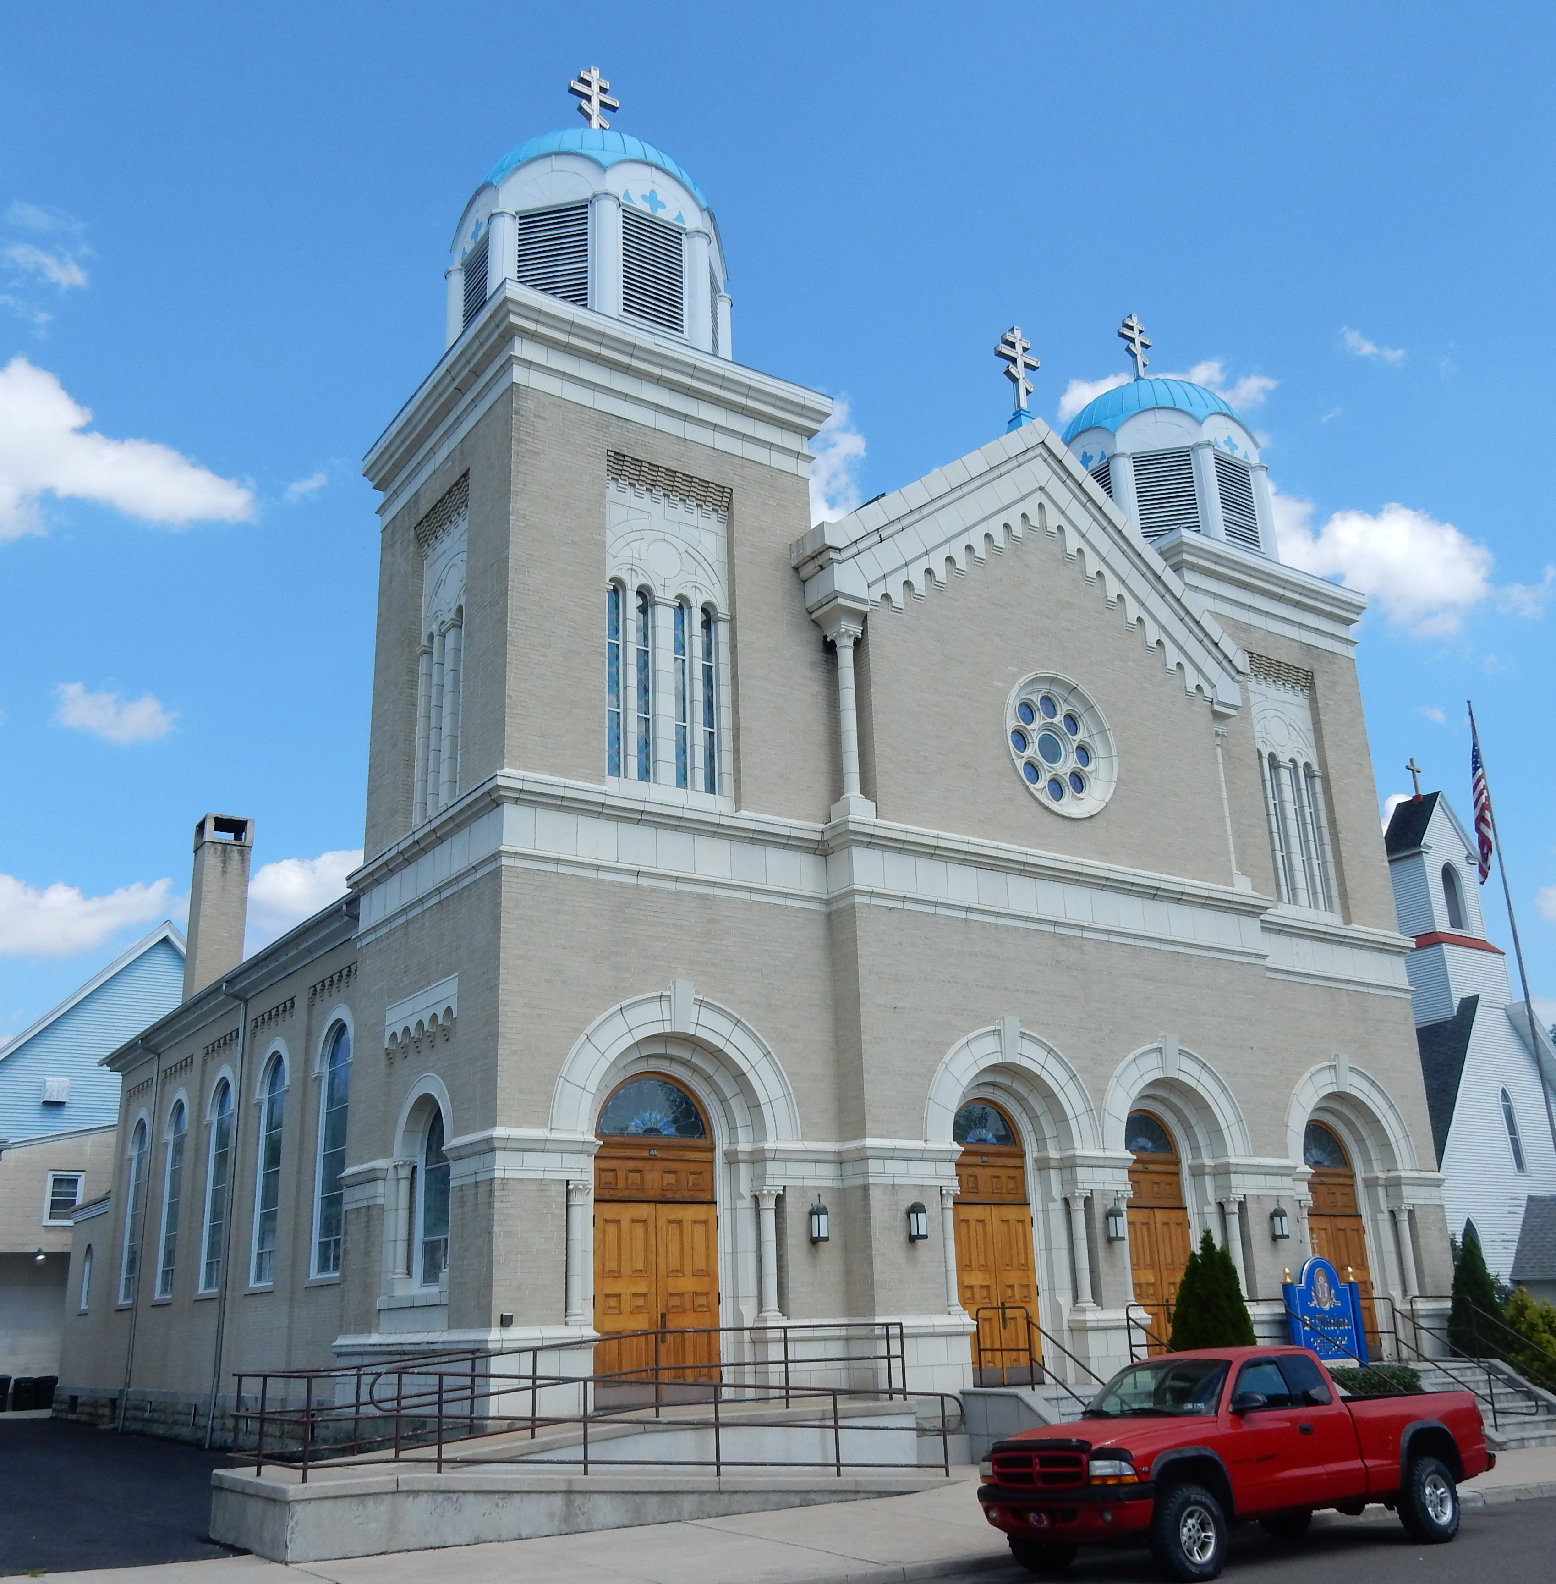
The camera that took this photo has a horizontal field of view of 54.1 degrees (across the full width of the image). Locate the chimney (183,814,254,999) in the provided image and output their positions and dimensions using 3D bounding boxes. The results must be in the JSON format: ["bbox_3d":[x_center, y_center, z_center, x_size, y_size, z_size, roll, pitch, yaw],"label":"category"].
[{"bbox_3d":[-13.866,3.022,37.685,1.100,4.611,1.050,11,-23,-33],"label":"chimney"}]

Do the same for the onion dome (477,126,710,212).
[{"bbox_3d":[-3.356,-10.511,27.698,4.628,2.314,4.628,11,-22,-33],"label":"onion dome"}]

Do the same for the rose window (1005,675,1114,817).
[{"bbox_3d":[4.792,-0.766,25.991,2.617,2.617,0.270,11,-22,-33],"label":"rose window"}]

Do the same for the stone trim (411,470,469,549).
[{"bbox_3d":[-5.235,-4.400,24.107,0.200,0.507,2.243,11,-22,-33],"label":"stone trim"}]

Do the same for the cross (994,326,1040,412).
[{"bbox_3d":[4.505,-7.867,28.528,1.009,1.825,0.170,11,-22,-33],"label":"cross"}]

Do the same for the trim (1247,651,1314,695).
[{"bbox_3d":[10.331,-2.426,31.504,2.243,0.507,0.200,11,-22,-33],"label":"trim"}]

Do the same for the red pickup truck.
[{"bbox_3d":[4.250,5.851,13.684,5.450,1.760,1.840,13,-24,-34],"label":"red pickup truck"}]

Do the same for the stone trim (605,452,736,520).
[{"bbox_3d":[-1.688,-4.706,23.558,2.243,0.507,0.200,11,-22,-33],"label":"stone trim"}]

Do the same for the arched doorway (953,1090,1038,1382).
[{"bbox_3d":[3.232,6.714,22.922,1.593,4.147,0.150,11,-22,-33],"label":"arched doorway"}]

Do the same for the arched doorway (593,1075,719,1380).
[{"bbox_3d":[-1.521,5.838,20.222,1.880,4.231,0.400,11,-23,-33],"label":"arched doorway"}]

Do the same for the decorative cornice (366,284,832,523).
[{"bbox_3d":[-3.163,-5.481,26.070,5.973,1.586,5.878,11,-23,-33],"label":"decorative cornice"}]

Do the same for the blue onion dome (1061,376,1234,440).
[{"bbox_3d":[8.622,-8.308,35.745,4.541,2.288,4.541,11,-23,-33],"label":"blue onion dome"}]

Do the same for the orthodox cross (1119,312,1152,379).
[{"bbox_3d":[8.599,-10.627,36.580,1.080,1.800,0.180,11,-23,-33],"label":"orthodox cross"}]

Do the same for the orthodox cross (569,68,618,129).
[{"bbox_3d":[-3.434,-12.890,28.596,1.080,1.800,0.180,11,-23,-33],"label":"orthodox cross"}]

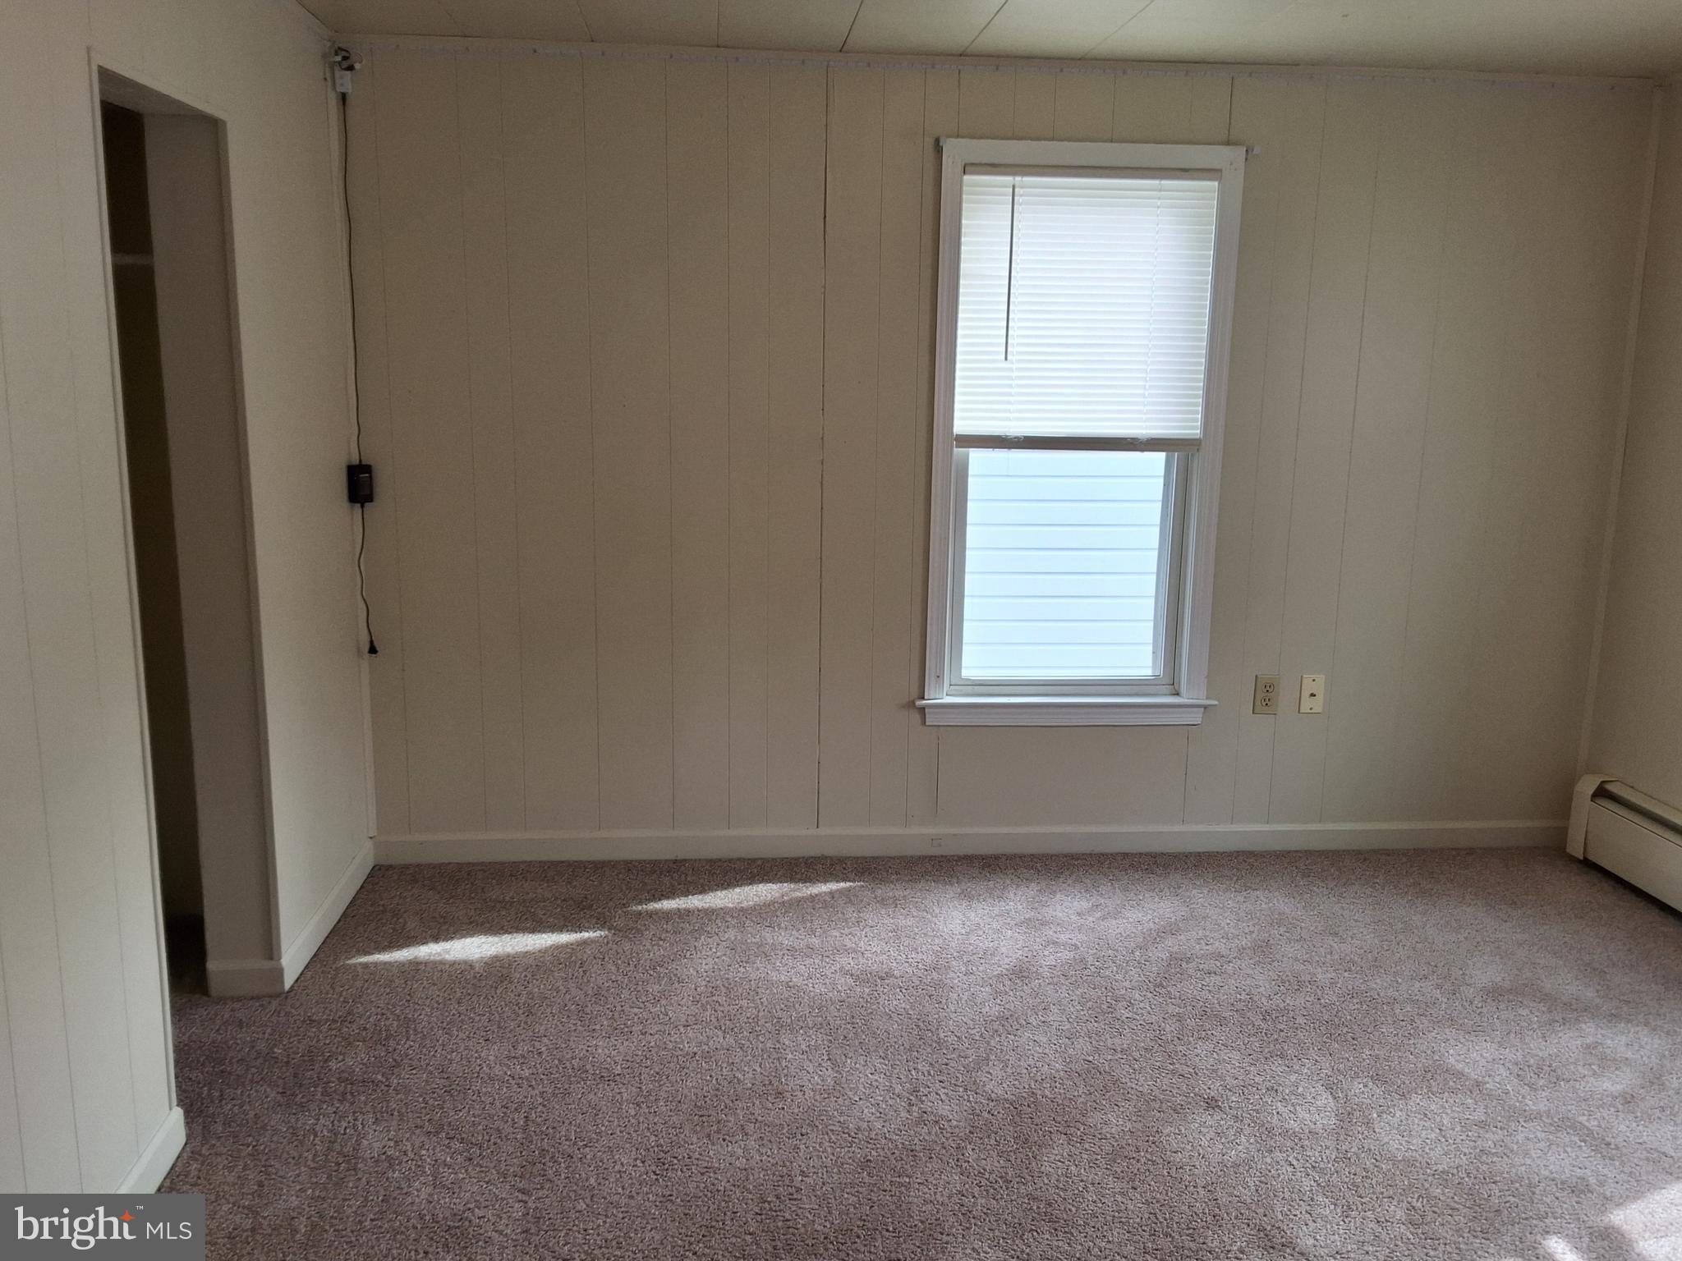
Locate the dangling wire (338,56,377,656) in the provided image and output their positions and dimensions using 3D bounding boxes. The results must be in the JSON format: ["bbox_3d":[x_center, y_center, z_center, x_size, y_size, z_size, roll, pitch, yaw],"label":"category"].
[{"bbox_3d":[-1.232,-0.672,3.482,0.070,1.504,0.055,0,11,-5],"label":"dangling wire"}]

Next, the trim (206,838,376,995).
[{"bbox_3d":[-1.329,0.676,3.364,0.174,0.090,0.787,0,11,-5],"label":"trim"}]

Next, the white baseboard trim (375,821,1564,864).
[{"bbox_3d":[0.441,0.599,3.894,3.470,0.090,0.020,0,11,-5],"label":"white baseboard trim"}]

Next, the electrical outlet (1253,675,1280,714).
[{"bbox_3d":[1.214,0.184,3.879,0.072,0.115,0.010,0,11,-5],"label":"electrical outlet"}]

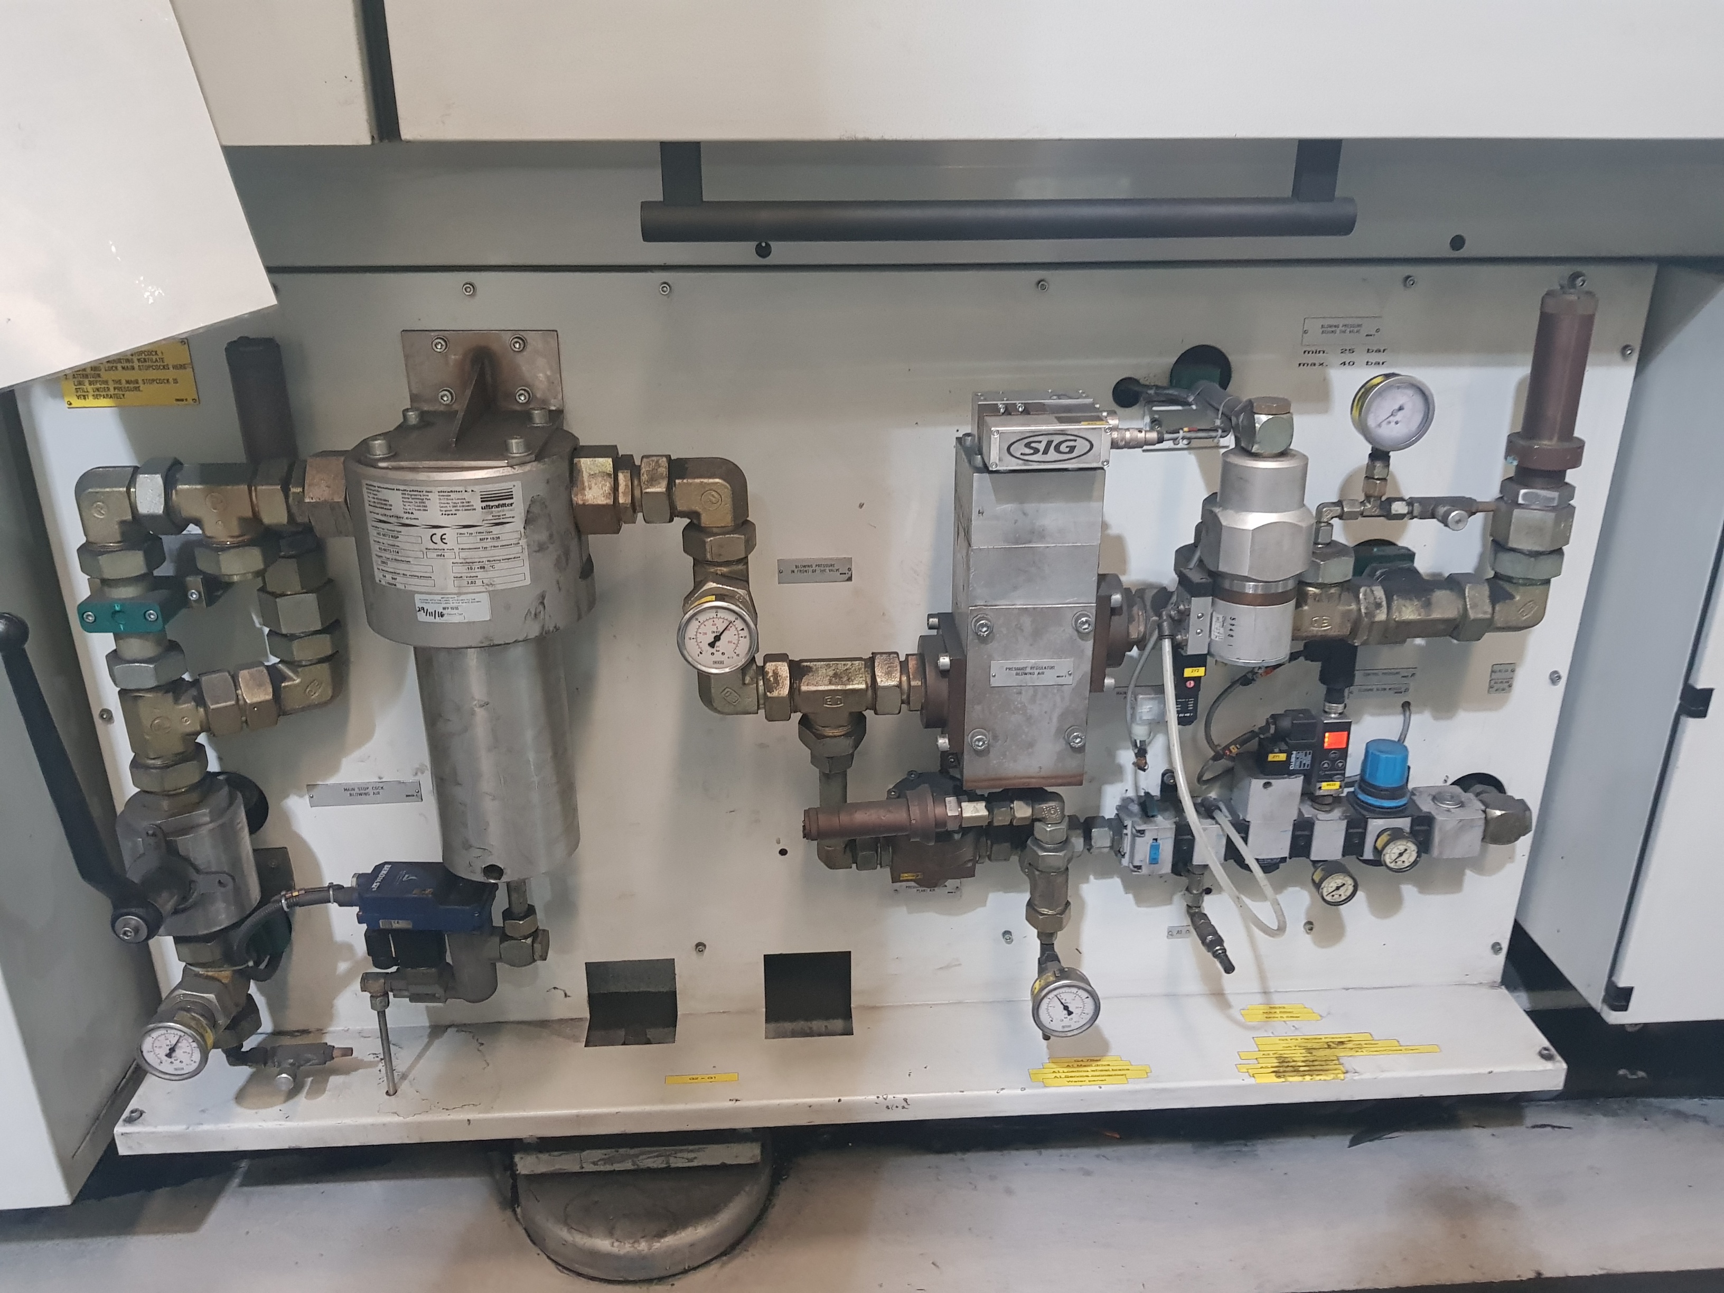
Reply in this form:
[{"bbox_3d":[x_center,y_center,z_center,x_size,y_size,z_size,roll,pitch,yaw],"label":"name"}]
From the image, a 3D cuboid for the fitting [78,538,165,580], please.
[{"bbox_3d":[-0.643,-0.078,1.124,0.060,0.025,0.063,-1,22,-3],"label":"fitting"}]

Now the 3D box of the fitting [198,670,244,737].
[{"bbox_3d":[-0.609,0.054,1.230,0.030,0.064,0.064,-11,24,-25],"label":"fitting"}]

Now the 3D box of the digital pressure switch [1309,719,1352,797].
[{"bbox_3d":[0.488,0.112,1.355,0.029,0.086,0.027,-1,22,-3],"label":"digital pressure switch"}]

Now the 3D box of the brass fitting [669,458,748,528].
[{"bbox_3d":[-0.134,-0.137,1.135,0.065,0.055,0.048,-1,22,-3],"label":"brass fitting"}]

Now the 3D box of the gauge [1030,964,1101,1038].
[{"bbox_3d":[0.212,0.369,1.346,0.067,0.067,0.033,-1,22,-3],"label":"gauge"}]

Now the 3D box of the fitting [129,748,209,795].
[{"bbox_3d":[-0.642,0.113,1.200,0.063,0.027,0.063,-1,21,-3],"label":"fitting"}]

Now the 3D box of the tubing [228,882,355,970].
[{"bbox_3d":[-0.563,0.275,1.301,0.120,0.086,0.058,-1,22,-3],"label":"tubing"}]

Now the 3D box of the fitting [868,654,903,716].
[{"bbox_3d":[0.022,0.035,1.216,0.028,0.065,0.062,-1,22,-3],"label":"fitting"}]

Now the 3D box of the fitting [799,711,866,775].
[{"bbox_3d":[-0.029,0.090,1.262,0.067,0.054,0.063,-1,22,-3],"label":"fitting"}]

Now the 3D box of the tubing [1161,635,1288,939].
[{"bbox_3d":[0.334,0.119,1.230,0.105,0.262,0.200,-1,21,-3],"label":"tubing"}]

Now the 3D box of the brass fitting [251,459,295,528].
[{"bbox_3d":[-0.514,-0.135,1.142,0.030,0.064,0.064,-1,22,-3],"label":"brass fitting"}]

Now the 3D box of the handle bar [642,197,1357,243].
[{"bbox_3d":[0.107,-0.329,0.998,0.548,0.031,0.031,-1,22,-3],"label":"handle bar"}]

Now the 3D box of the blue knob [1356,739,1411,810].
[{"bbox_3d":[0.557,0.133,1.377,0.053,0.059,0.053,-1,21,-3],"label":"blue knob"}]

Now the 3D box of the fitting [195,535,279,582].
[{"bbox_3d":[-0.551,-0.081,1.141,0.068,0.038,0.066,-1,22,-3],"label":"fitting"}]

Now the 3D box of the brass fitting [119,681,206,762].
[{"bbox_3d":[-0.642,0.061,1.196,0.070,0.067,0.052,-17,27,-35],"label":"brass fitting"}]

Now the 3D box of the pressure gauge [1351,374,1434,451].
[{"bbox_3d":[0.472,-0.211,1.161,0.067,0.070,0.034,-1,21,-3],"label":"pressure gauge"}]

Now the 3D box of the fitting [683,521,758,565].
[{"bbox_3d":[-0.131,-0.095,1.182,0.067,0.030,0.063,-1,22,-3],"label":"fitting"}]

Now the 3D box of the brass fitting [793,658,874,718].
[{"bbox_3d":[-0.028,0.040,1.226,0.073,0.056,0.053,-1,21,-3],"label":"brass fitting"}]

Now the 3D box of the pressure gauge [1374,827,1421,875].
[{"bbox_3d":[0.559,0.212,1.355,0.042,0.042,0.027,-1,21,-3],"label":"pressure gauge"}]

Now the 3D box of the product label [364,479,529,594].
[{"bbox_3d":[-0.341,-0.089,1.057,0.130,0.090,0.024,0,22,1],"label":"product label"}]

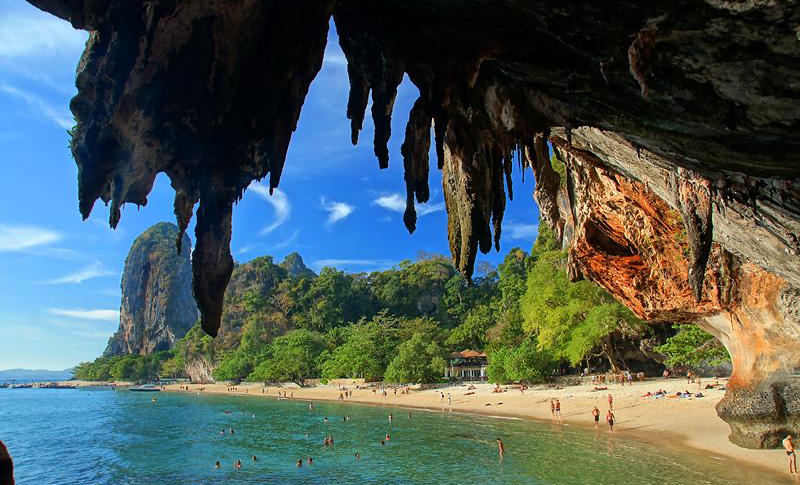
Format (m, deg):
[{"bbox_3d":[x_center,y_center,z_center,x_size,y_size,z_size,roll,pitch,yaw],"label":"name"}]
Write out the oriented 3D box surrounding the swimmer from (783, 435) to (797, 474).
[{"bbox_3d":[18.666,10.120,25.500,0.420,1.680,0.480,0,-14,2],"label":"swimmer"}]

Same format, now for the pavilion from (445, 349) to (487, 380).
[{"bbox_3d":[14.282,26.255,114.000,7.900,6.700,6.000,-7,-16,26],"label":"pavilion"}]

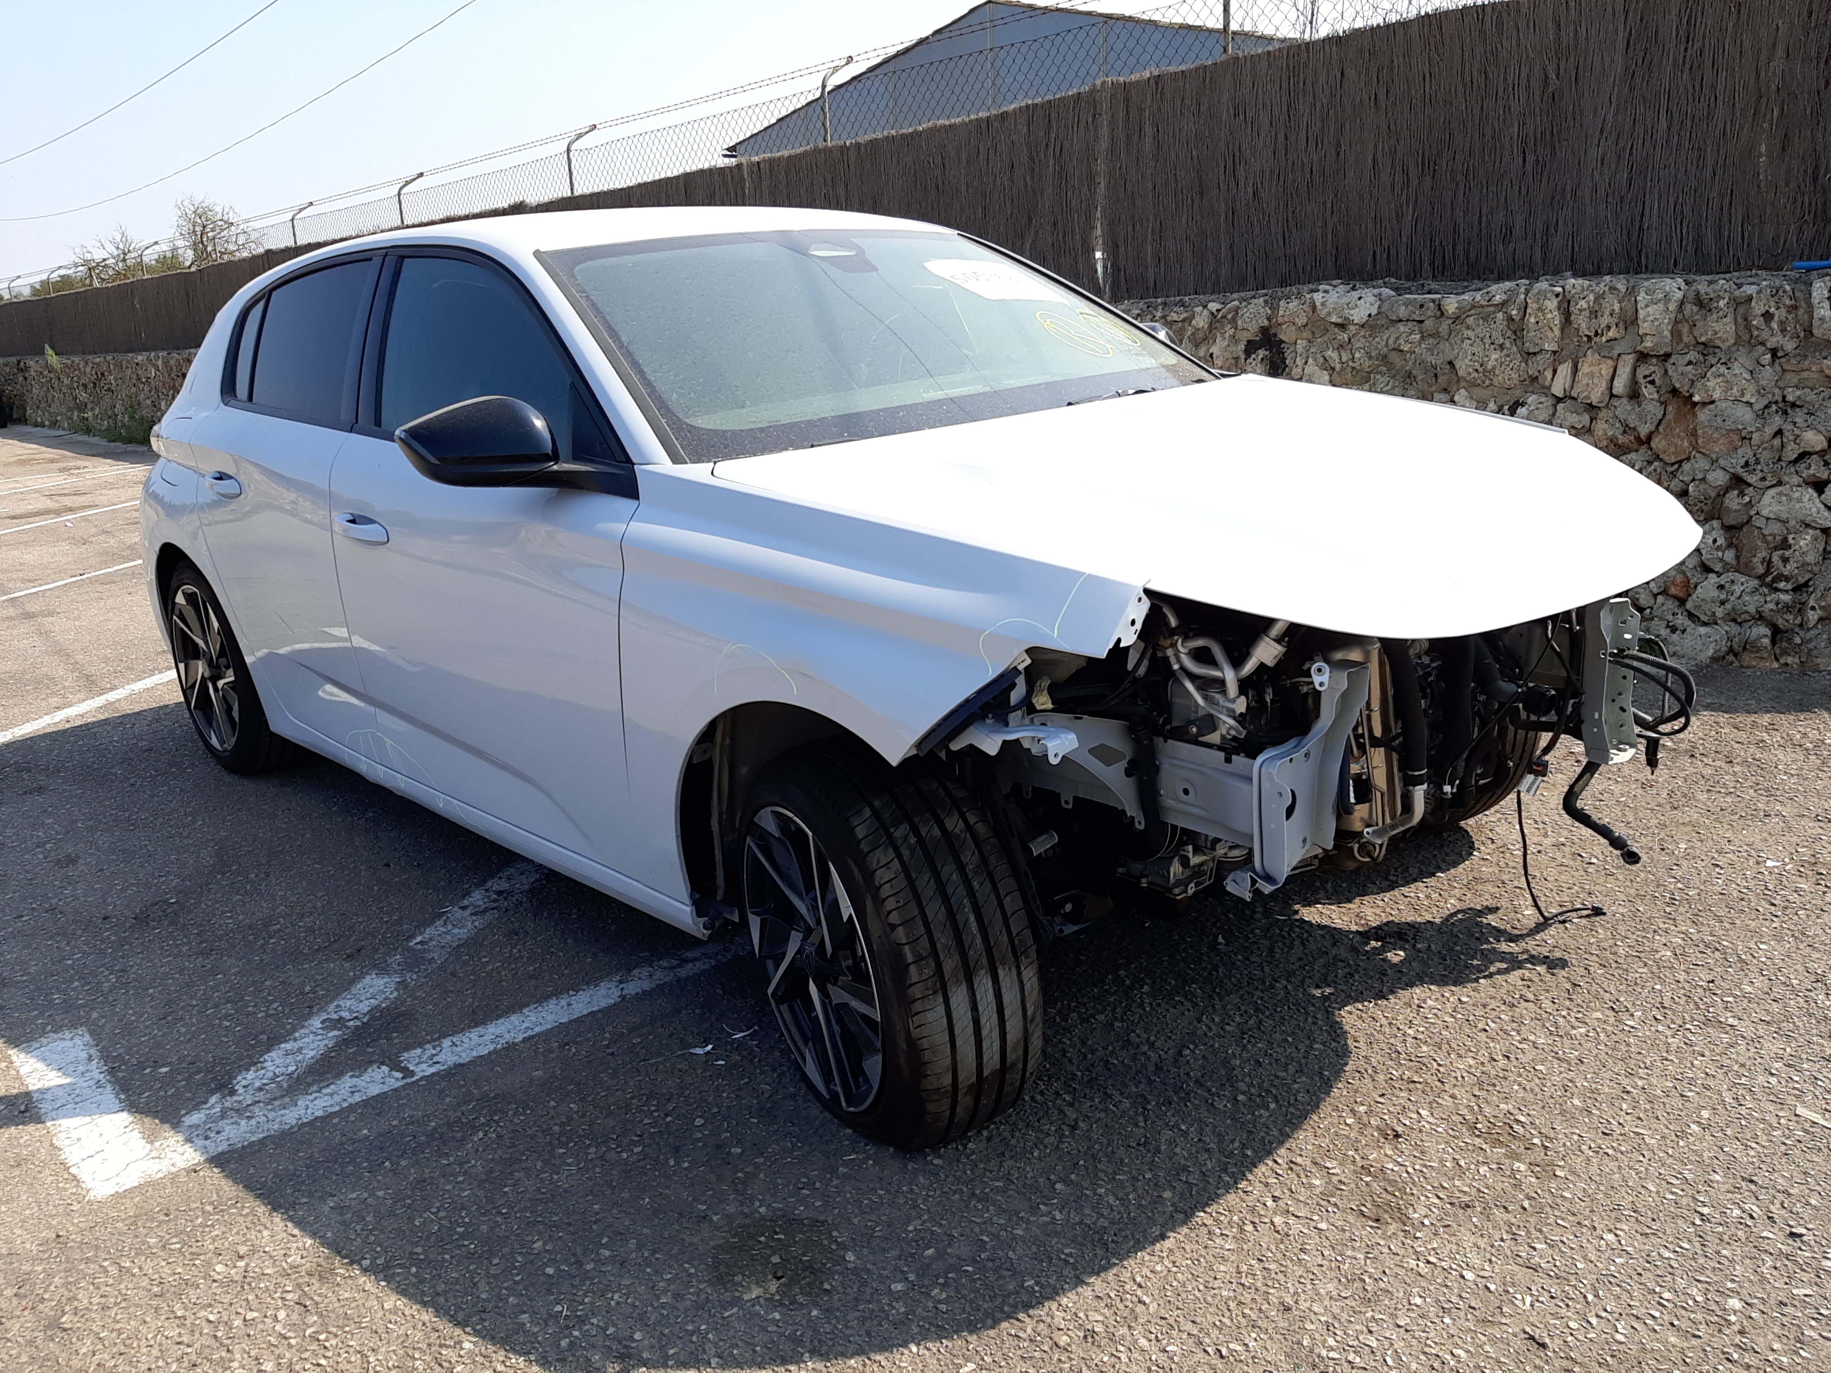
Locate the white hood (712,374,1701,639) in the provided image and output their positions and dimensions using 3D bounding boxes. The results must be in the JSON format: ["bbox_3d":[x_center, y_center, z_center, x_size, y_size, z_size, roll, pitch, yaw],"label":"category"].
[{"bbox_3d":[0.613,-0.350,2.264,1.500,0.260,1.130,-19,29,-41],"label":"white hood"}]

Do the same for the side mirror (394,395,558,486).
[{"bbox_3d":[-0.714,-0.405,2.286,0.240,0.165,0.175,-19,23,-41],"label":"side mirror"}]

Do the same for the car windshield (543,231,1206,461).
[{"bbox_3d":[-0.025,-0.762,2.803,1.470,0.140,0.840,-19,51,-41],"label":"car windshield"}]

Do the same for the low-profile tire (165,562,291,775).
[{"bbox_3d":[-1.919,-0.077,3.935,0.225,0.630,0.630,-19,23,-41],"label":"low-profile tire"}]

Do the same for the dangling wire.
[{"bbox_3d":[1.194,0.313,2.588,0.200,0.310,0.120,-19,23,-41],"label":"dangling wire"}]

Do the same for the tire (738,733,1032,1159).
[{"bbox_3d":[-0.070,0.377,2.112,0.230,0.630,0.630,-13,20,-26],"label":"tire"}]

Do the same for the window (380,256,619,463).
[{"bbox_3d":[-0.786,-0.642,2.579,1.080,0.390,0.080,14,1,44],"label":"window"}]

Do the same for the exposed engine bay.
[{"bbox_3d":[0.702,0.023,2.310,1.400,0.600,0.780,-19,23,-41],"label":"exposed engine bay"}]

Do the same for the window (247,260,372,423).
[{"bbox_3d":[-1.428,-0.814,3.223,0.760,0.360,0.080,14,1,44],"label":"window"}]

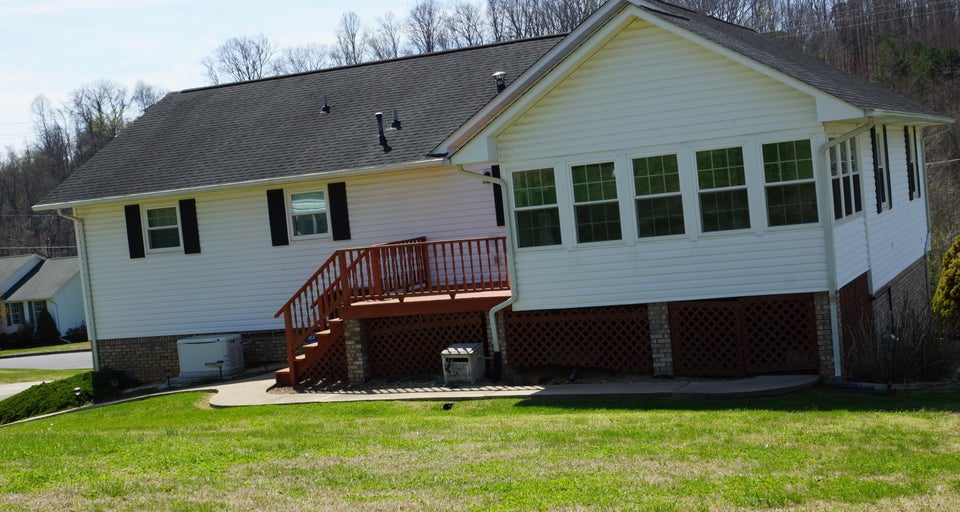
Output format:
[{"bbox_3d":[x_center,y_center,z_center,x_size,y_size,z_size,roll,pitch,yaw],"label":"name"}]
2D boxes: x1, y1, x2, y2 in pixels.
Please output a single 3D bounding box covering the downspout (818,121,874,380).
[{"bbox_3d":[5.020,-0.072,16.173,0.820,3.460,0.170,-4,3,25],"label":"downspout"}]

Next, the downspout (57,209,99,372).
[{"bbox_3d":[-8.504,0.782,25.331,0.160,3.590,0.600,-4,3,25],"label":"downspout"}]

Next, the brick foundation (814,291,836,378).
[{"bbox_3d":[4.864,1.064,16.633,0.310,1.170,0.300,-4,3,25],"label":"brick foundation"}]

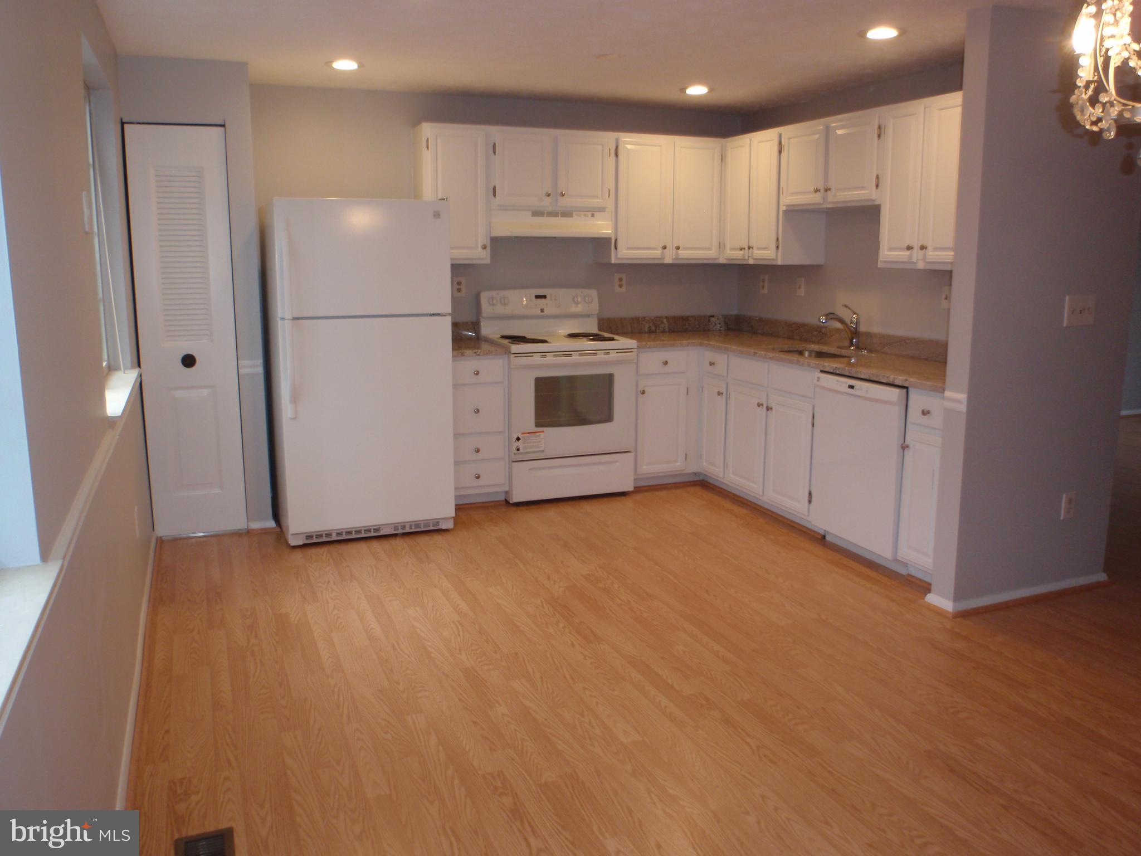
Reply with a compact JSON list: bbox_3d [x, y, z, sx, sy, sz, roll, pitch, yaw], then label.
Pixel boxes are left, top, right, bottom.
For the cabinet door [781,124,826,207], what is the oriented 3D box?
[{"bbox_3d":[1.266,-1.412,4.988,0.021,0.400,0.363,-4,12,-22],"label":"cabinet door"}]

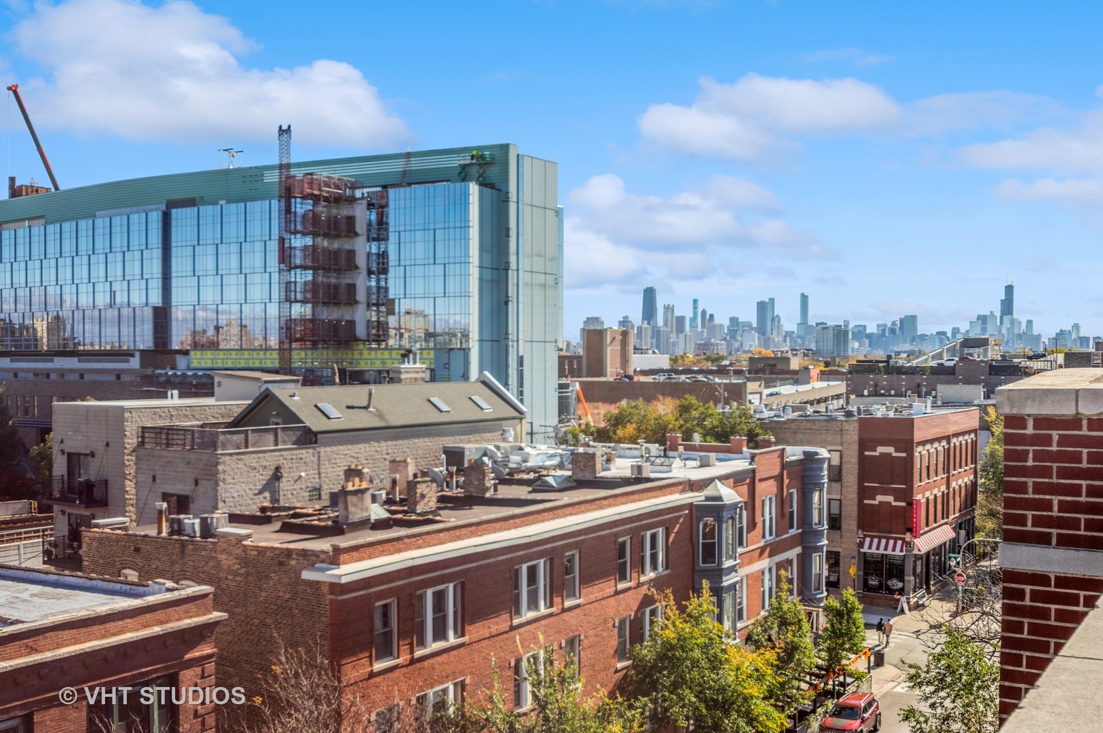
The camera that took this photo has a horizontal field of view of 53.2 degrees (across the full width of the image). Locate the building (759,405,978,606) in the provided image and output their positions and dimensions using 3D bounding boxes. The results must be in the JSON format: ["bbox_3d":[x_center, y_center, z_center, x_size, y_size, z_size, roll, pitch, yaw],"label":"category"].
[{"bbox_3d":[24.862,10.172,89.974,15.200,13.600,18.580,0,0,34],"label":"building"}]

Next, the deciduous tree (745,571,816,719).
[{"bbox_3d":[10.567,13.338,50.919,3.300,7.810,3.300,0,0,34],"label":"deciduous tree"}]

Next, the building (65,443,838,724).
[{"bbox_3d":[-0.432,10.702,49.912,13.930,13.100,37.710,0,0,34],"label":"building"}]

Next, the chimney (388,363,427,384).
[{"bbox_3d":[-8.089,0.541,62.501,0.850,1.600,2.150,0,0,34],"label":"chimney"}]

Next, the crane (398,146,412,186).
[{"bbox_3d":[-18.347,-25.140,138.000,1.600,4.900,1.200,0,0,-8],"label":"crane"}]

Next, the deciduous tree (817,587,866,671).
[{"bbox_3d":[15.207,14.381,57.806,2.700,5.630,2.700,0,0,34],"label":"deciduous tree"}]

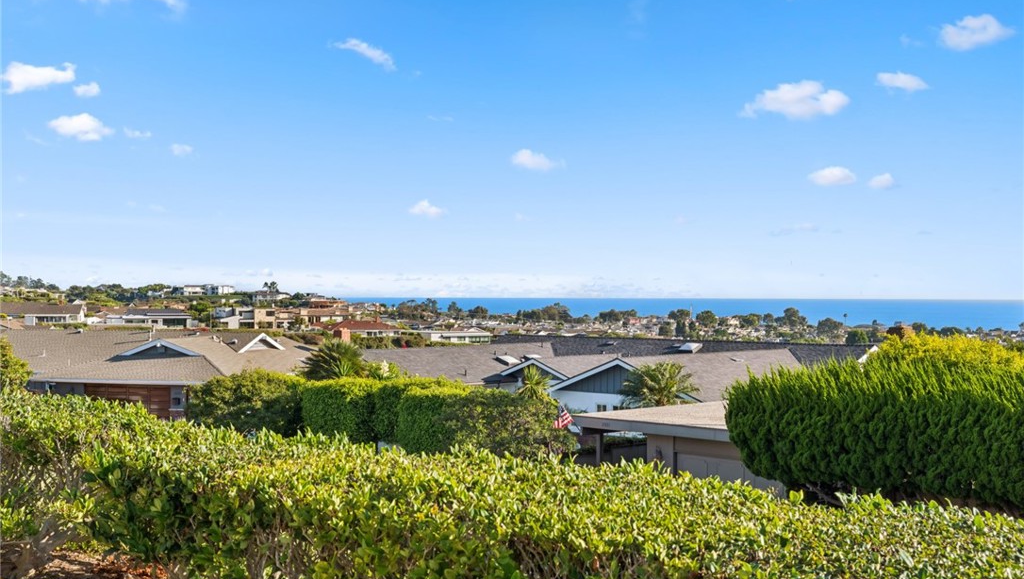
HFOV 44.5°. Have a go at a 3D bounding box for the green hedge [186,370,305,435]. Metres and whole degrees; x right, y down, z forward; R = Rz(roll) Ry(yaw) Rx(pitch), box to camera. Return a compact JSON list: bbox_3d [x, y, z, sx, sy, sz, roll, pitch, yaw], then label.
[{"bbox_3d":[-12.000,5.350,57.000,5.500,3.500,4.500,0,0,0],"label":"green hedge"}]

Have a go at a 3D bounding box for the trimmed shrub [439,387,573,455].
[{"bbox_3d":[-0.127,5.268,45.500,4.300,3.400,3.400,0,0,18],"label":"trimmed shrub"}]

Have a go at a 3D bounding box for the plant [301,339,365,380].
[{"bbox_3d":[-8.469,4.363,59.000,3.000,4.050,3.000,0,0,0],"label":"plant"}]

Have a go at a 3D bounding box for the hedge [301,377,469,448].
[{"bbox_3d":[-5.269,5.502,52.500,6.600,3.200,3.200,0,0,23],"label":"hedge"}]

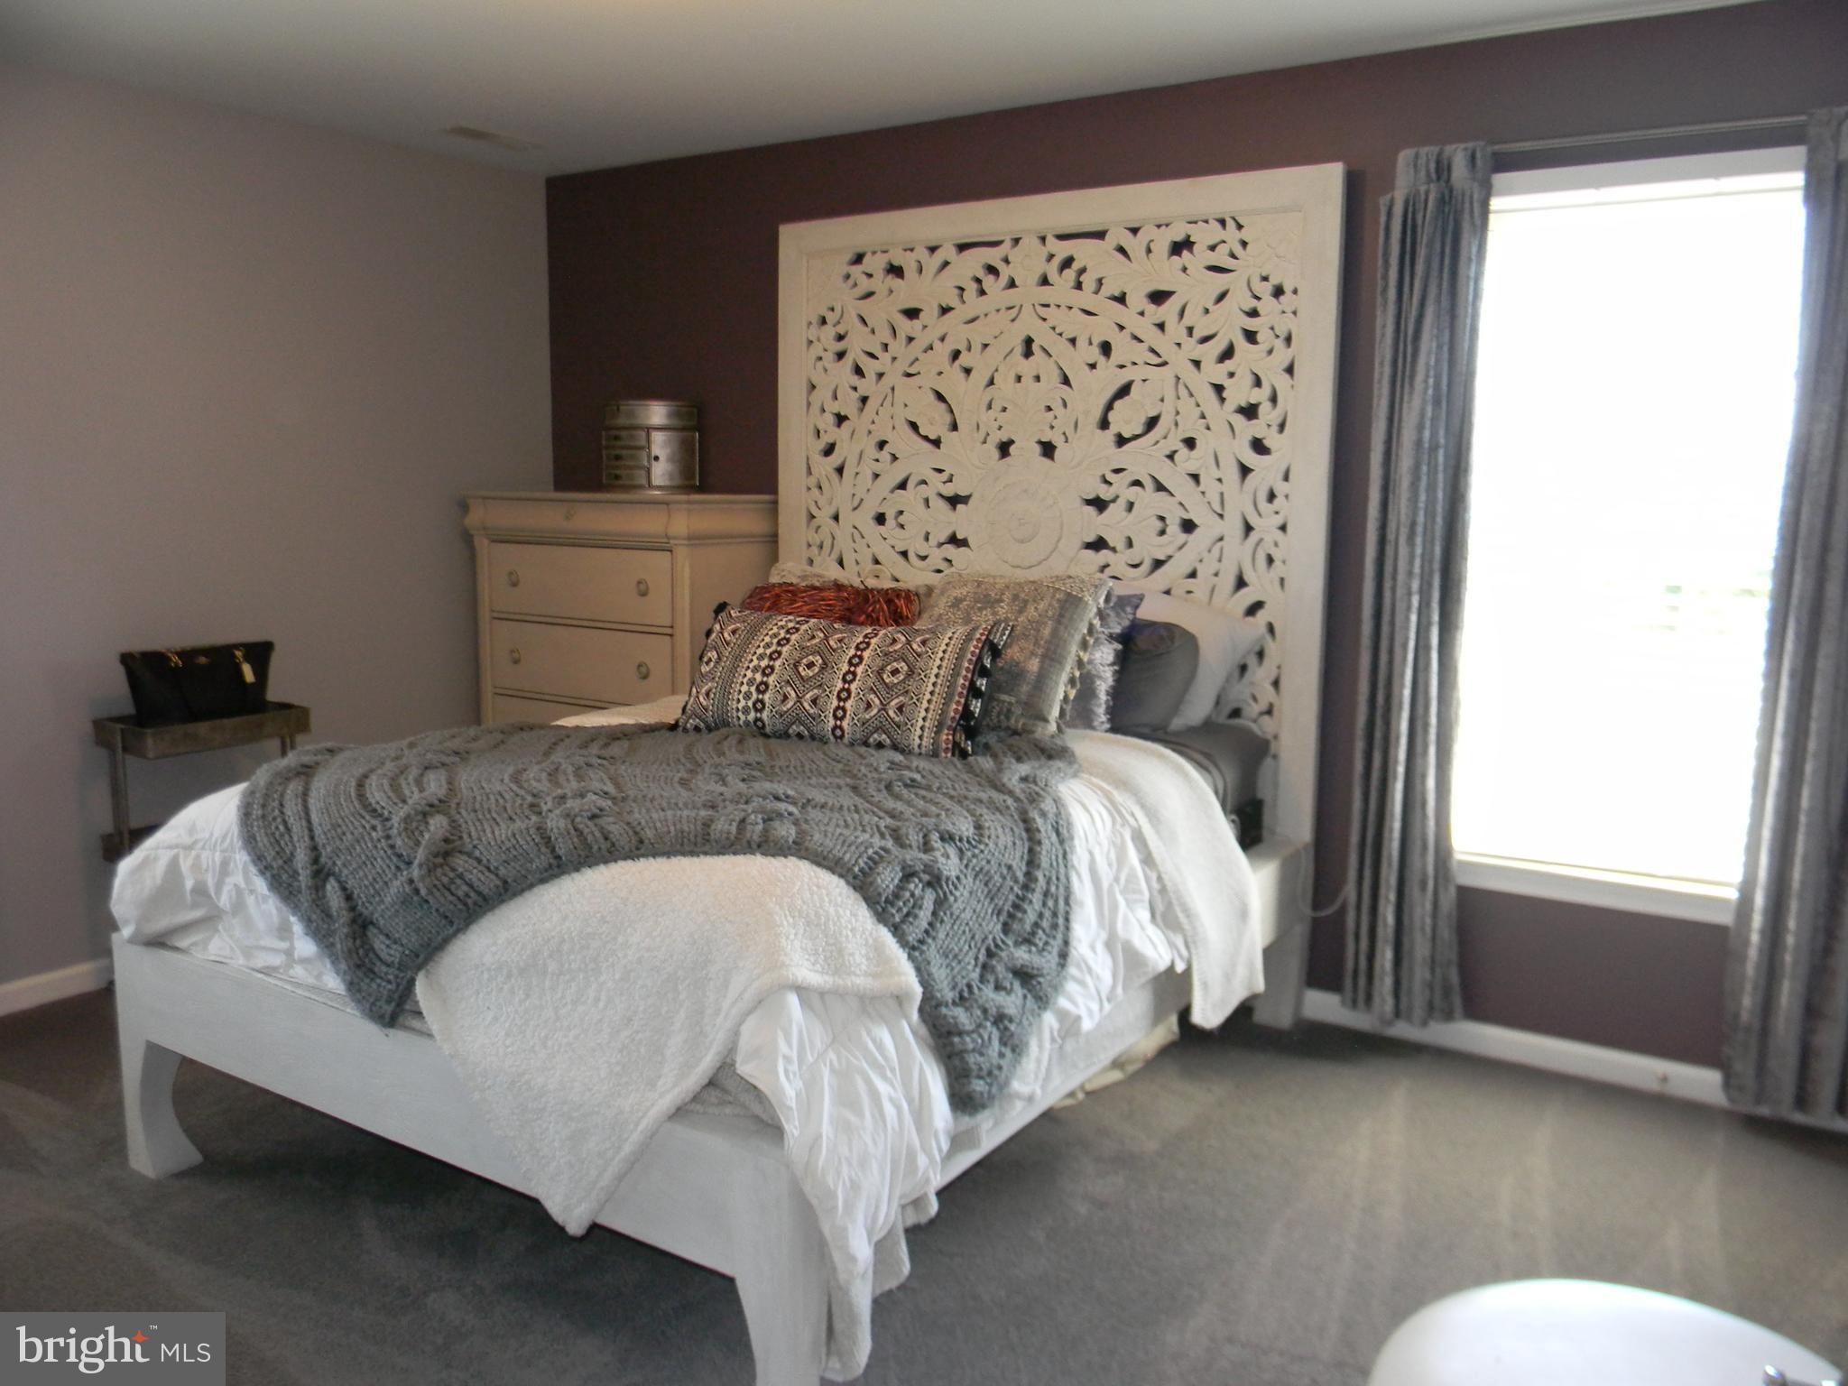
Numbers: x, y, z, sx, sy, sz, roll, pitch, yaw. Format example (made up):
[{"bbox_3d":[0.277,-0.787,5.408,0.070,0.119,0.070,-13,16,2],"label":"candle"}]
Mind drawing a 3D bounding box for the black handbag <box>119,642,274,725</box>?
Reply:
[{"bbox_3d":[-2.015,-0.022,4.196,0.140,0.210,0.425,6,10,33],"label":"black handbag"}]

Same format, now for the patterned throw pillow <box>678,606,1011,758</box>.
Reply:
[{"bbox_3d":[-0.194,-0.037,3.626,0.780,0.335,0.150,5,-18,29],"label":"patterned throw pillow"}]

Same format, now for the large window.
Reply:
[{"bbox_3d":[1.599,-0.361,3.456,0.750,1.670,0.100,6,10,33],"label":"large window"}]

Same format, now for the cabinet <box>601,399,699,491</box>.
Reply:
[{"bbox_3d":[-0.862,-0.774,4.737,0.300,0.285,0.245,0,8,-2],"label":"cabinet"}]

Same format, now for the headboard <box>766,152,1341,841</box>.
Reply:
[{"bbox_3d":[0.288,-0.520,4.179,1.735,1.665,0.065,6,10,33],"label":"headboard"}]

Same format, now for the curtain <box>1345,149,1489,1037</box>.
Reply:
[{"bbox_3d":[1.198,-0.217,3.619,0.280,2.100,0.100,6,10,33],"label":"curtain"}]

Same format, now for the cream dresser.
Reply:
[{"bbox_3d":[-0.963,0.038,4.903,0.975,1.364,0.490,6,10,33],"label":"cream dresser"}]

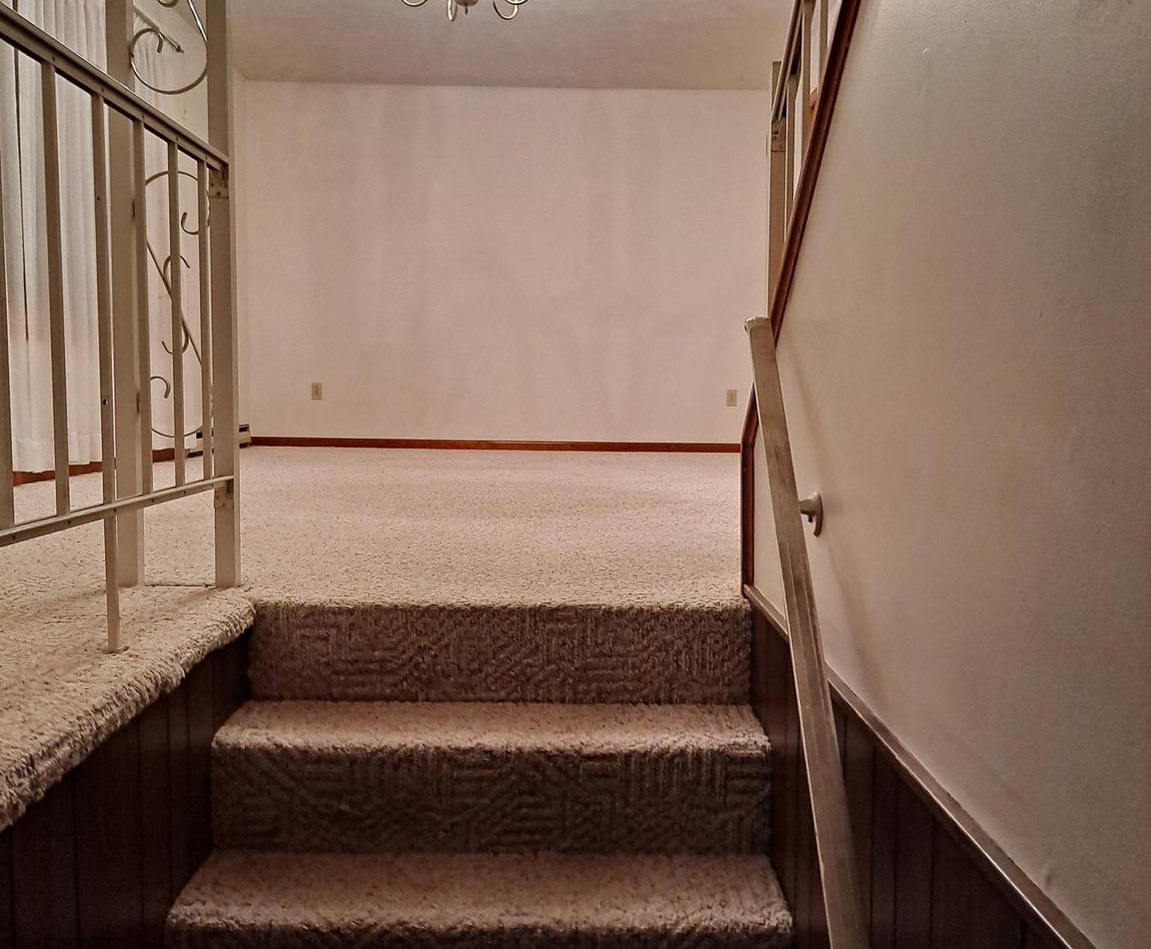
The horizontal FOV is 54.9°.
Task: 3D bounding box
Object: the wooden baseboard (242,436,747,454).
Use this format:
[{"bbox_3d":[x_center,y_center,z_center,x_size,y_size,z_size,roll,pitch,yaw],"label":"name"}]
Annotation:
[{"bbox_3d":[-0.504,-0.196,7.502,3.420,0.066,0.016,0,4,-1],"label":"wooden baseboard"}]

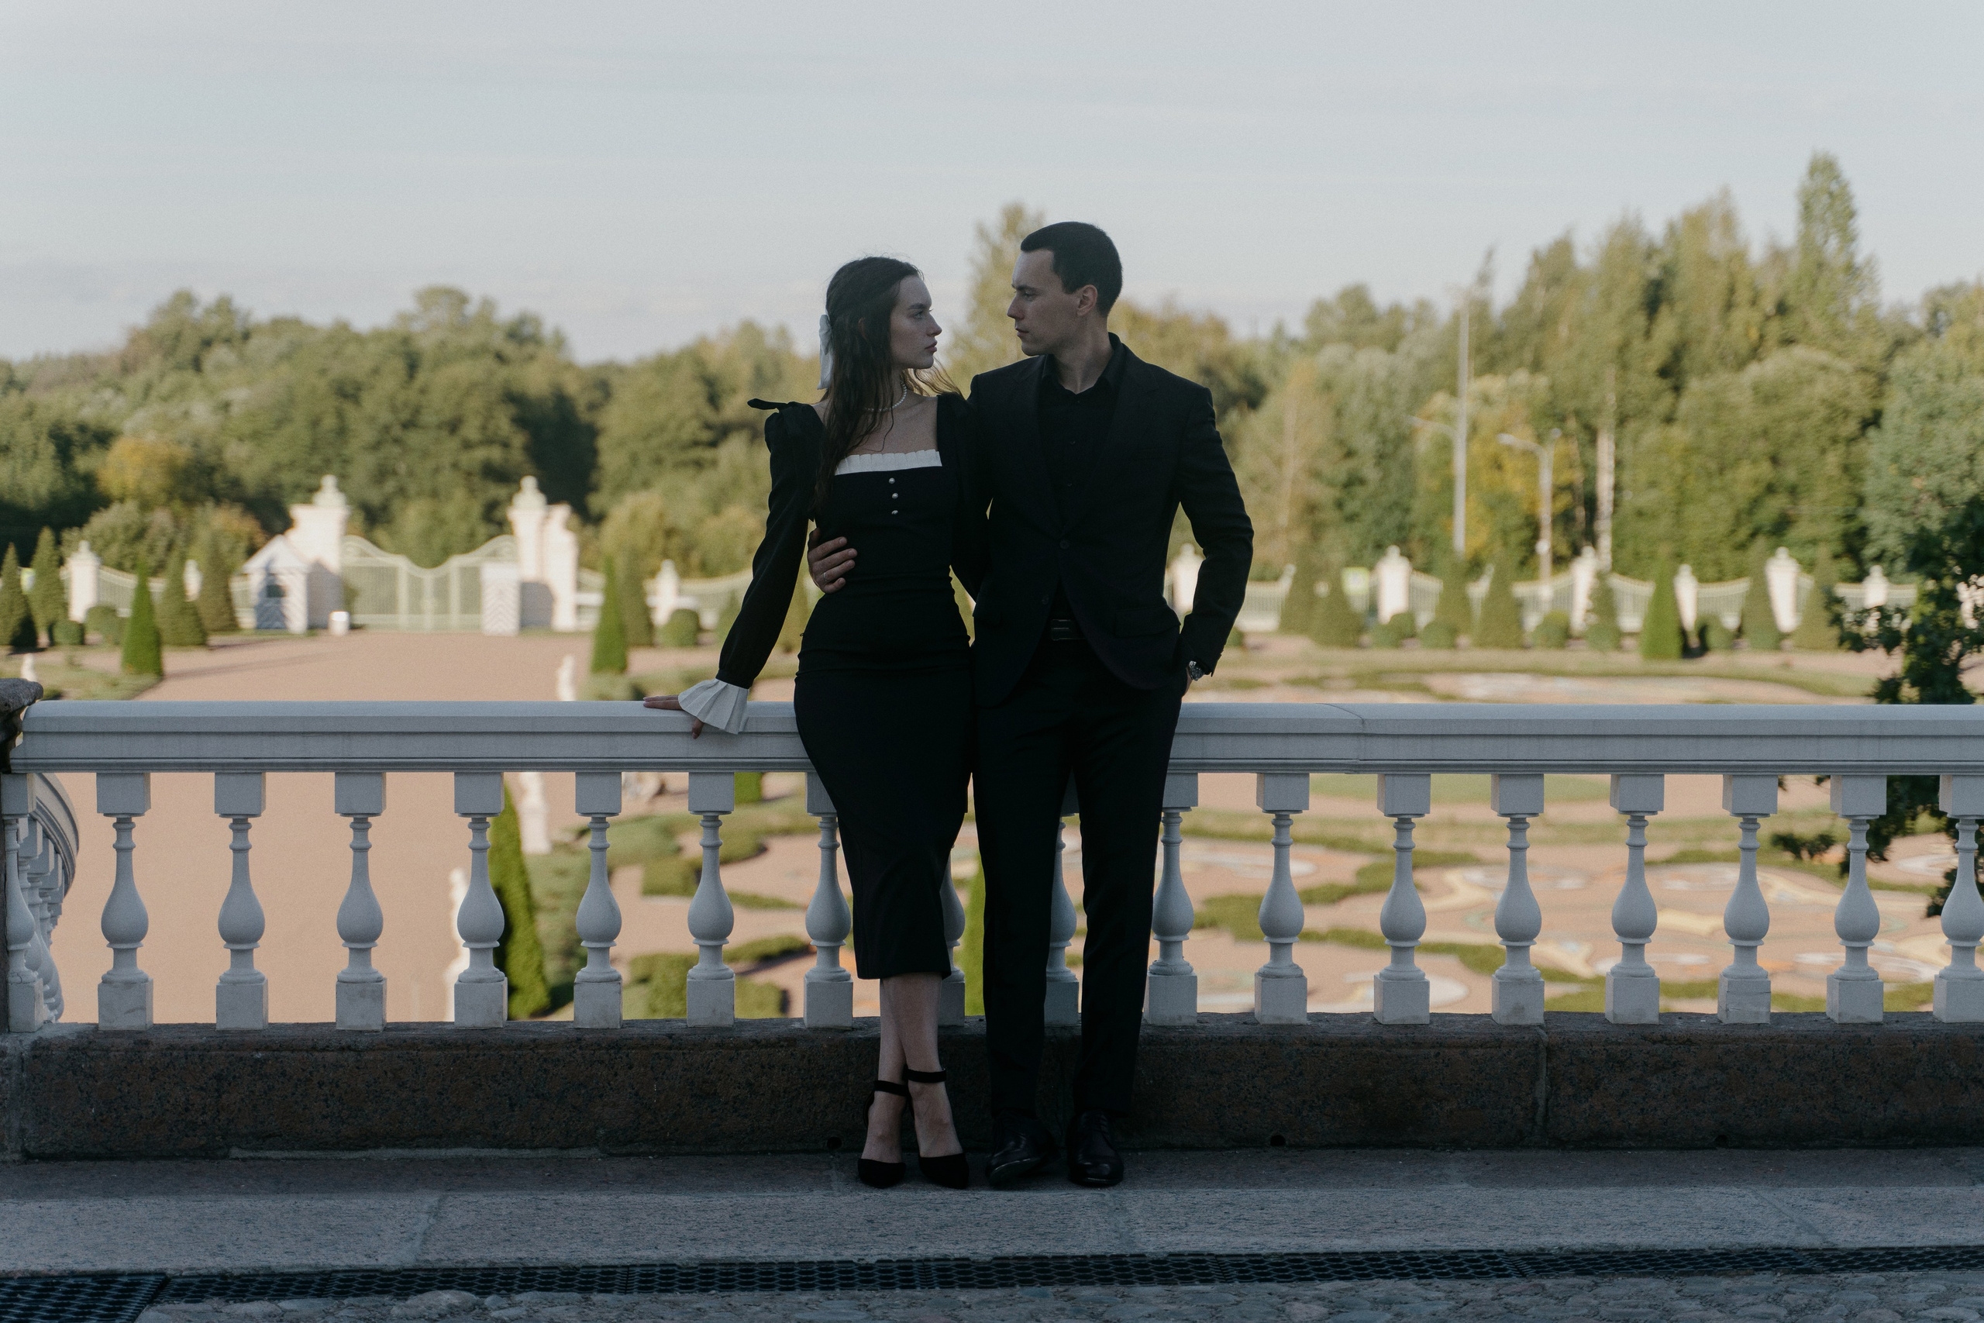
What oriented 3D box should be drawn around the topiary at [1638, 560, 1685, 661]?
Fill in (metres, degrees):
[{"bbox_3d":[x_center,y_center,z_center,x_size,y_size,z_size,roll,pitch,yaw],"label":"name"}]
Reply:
[{"bbox_3d":[19.734,-1.569,113.541,1.279,2.971,1.279,0,4,-3],"label":"topiary"}]

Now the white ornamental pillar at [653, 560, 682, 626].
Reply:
[{"bbox_3d":[-10.479,-2.136,124.798,0.852,2.293,0.852,0,4,-3],"label":"white ornamental pillar"}]

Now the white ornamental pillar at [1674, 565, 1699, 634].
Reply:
[{"bbox_3d":[22.700,-2.051,126.293,0.811,2.239,0.811,0,4,-3],"label":"white ornamental pillar"}]

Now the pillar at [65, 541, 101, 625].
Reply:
[{"bbox_3d":[-31.024,-2.575,131.607,1.032,3.041,1.032,0,3,-5],"label":"pillar"}]

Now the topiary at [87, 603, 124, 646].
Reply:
[{"bbox_3d":[-28.516,-1.216,123.944,1.143,1.301,1.143,0,3,-5],"label":"topiary"}]

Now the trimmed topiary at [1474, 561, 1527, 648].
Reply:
[{"bbox_3d":[15.588,-1.792,118.305,1.546,2.733,1.546,0,4,-3],"label":"trimmed topiary"}]

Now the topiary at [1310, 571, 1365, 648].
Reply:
[{"bbox_3d":[11.489,-1.753,128.300,1.798,2.522,1.798,0,3,-5],"label":"topiary"}]

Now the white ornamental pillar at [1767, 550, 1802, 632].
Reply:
[{"bbox_3d":[28.372,-2.506,138.019,1.054,3.133,1.054,0,3,-5],"label":"white ornamental pillar"}]

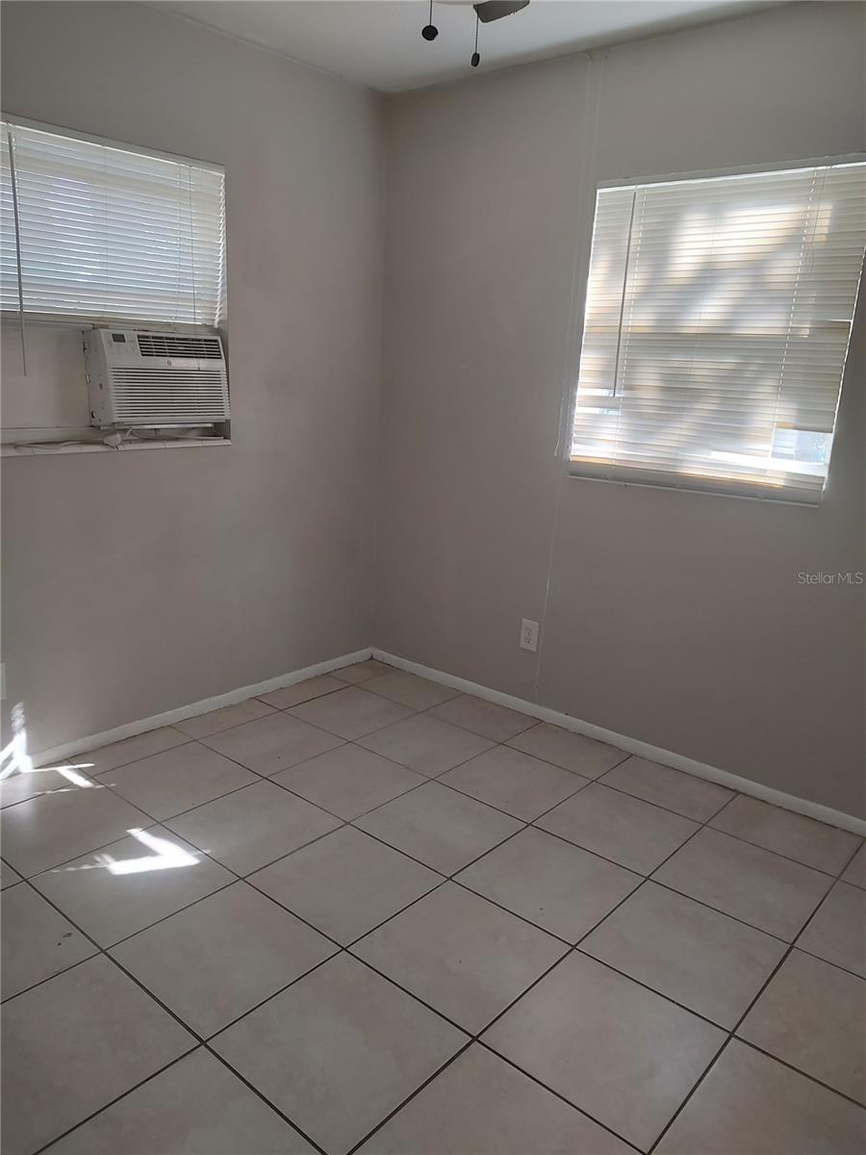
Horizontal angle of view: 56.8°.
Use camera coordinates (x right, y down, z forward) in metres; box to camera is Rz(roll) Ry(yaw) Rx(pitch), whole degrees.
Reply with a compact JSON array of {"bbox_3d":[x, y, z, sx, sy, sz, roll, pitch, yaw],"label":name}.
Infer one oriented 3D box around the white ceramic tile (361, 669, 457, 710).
[{"bbox_3d":[-0.098,0.508,3.575,0.396,0.010,0.312,14,17,38],"label":"white ceramic tile"}]

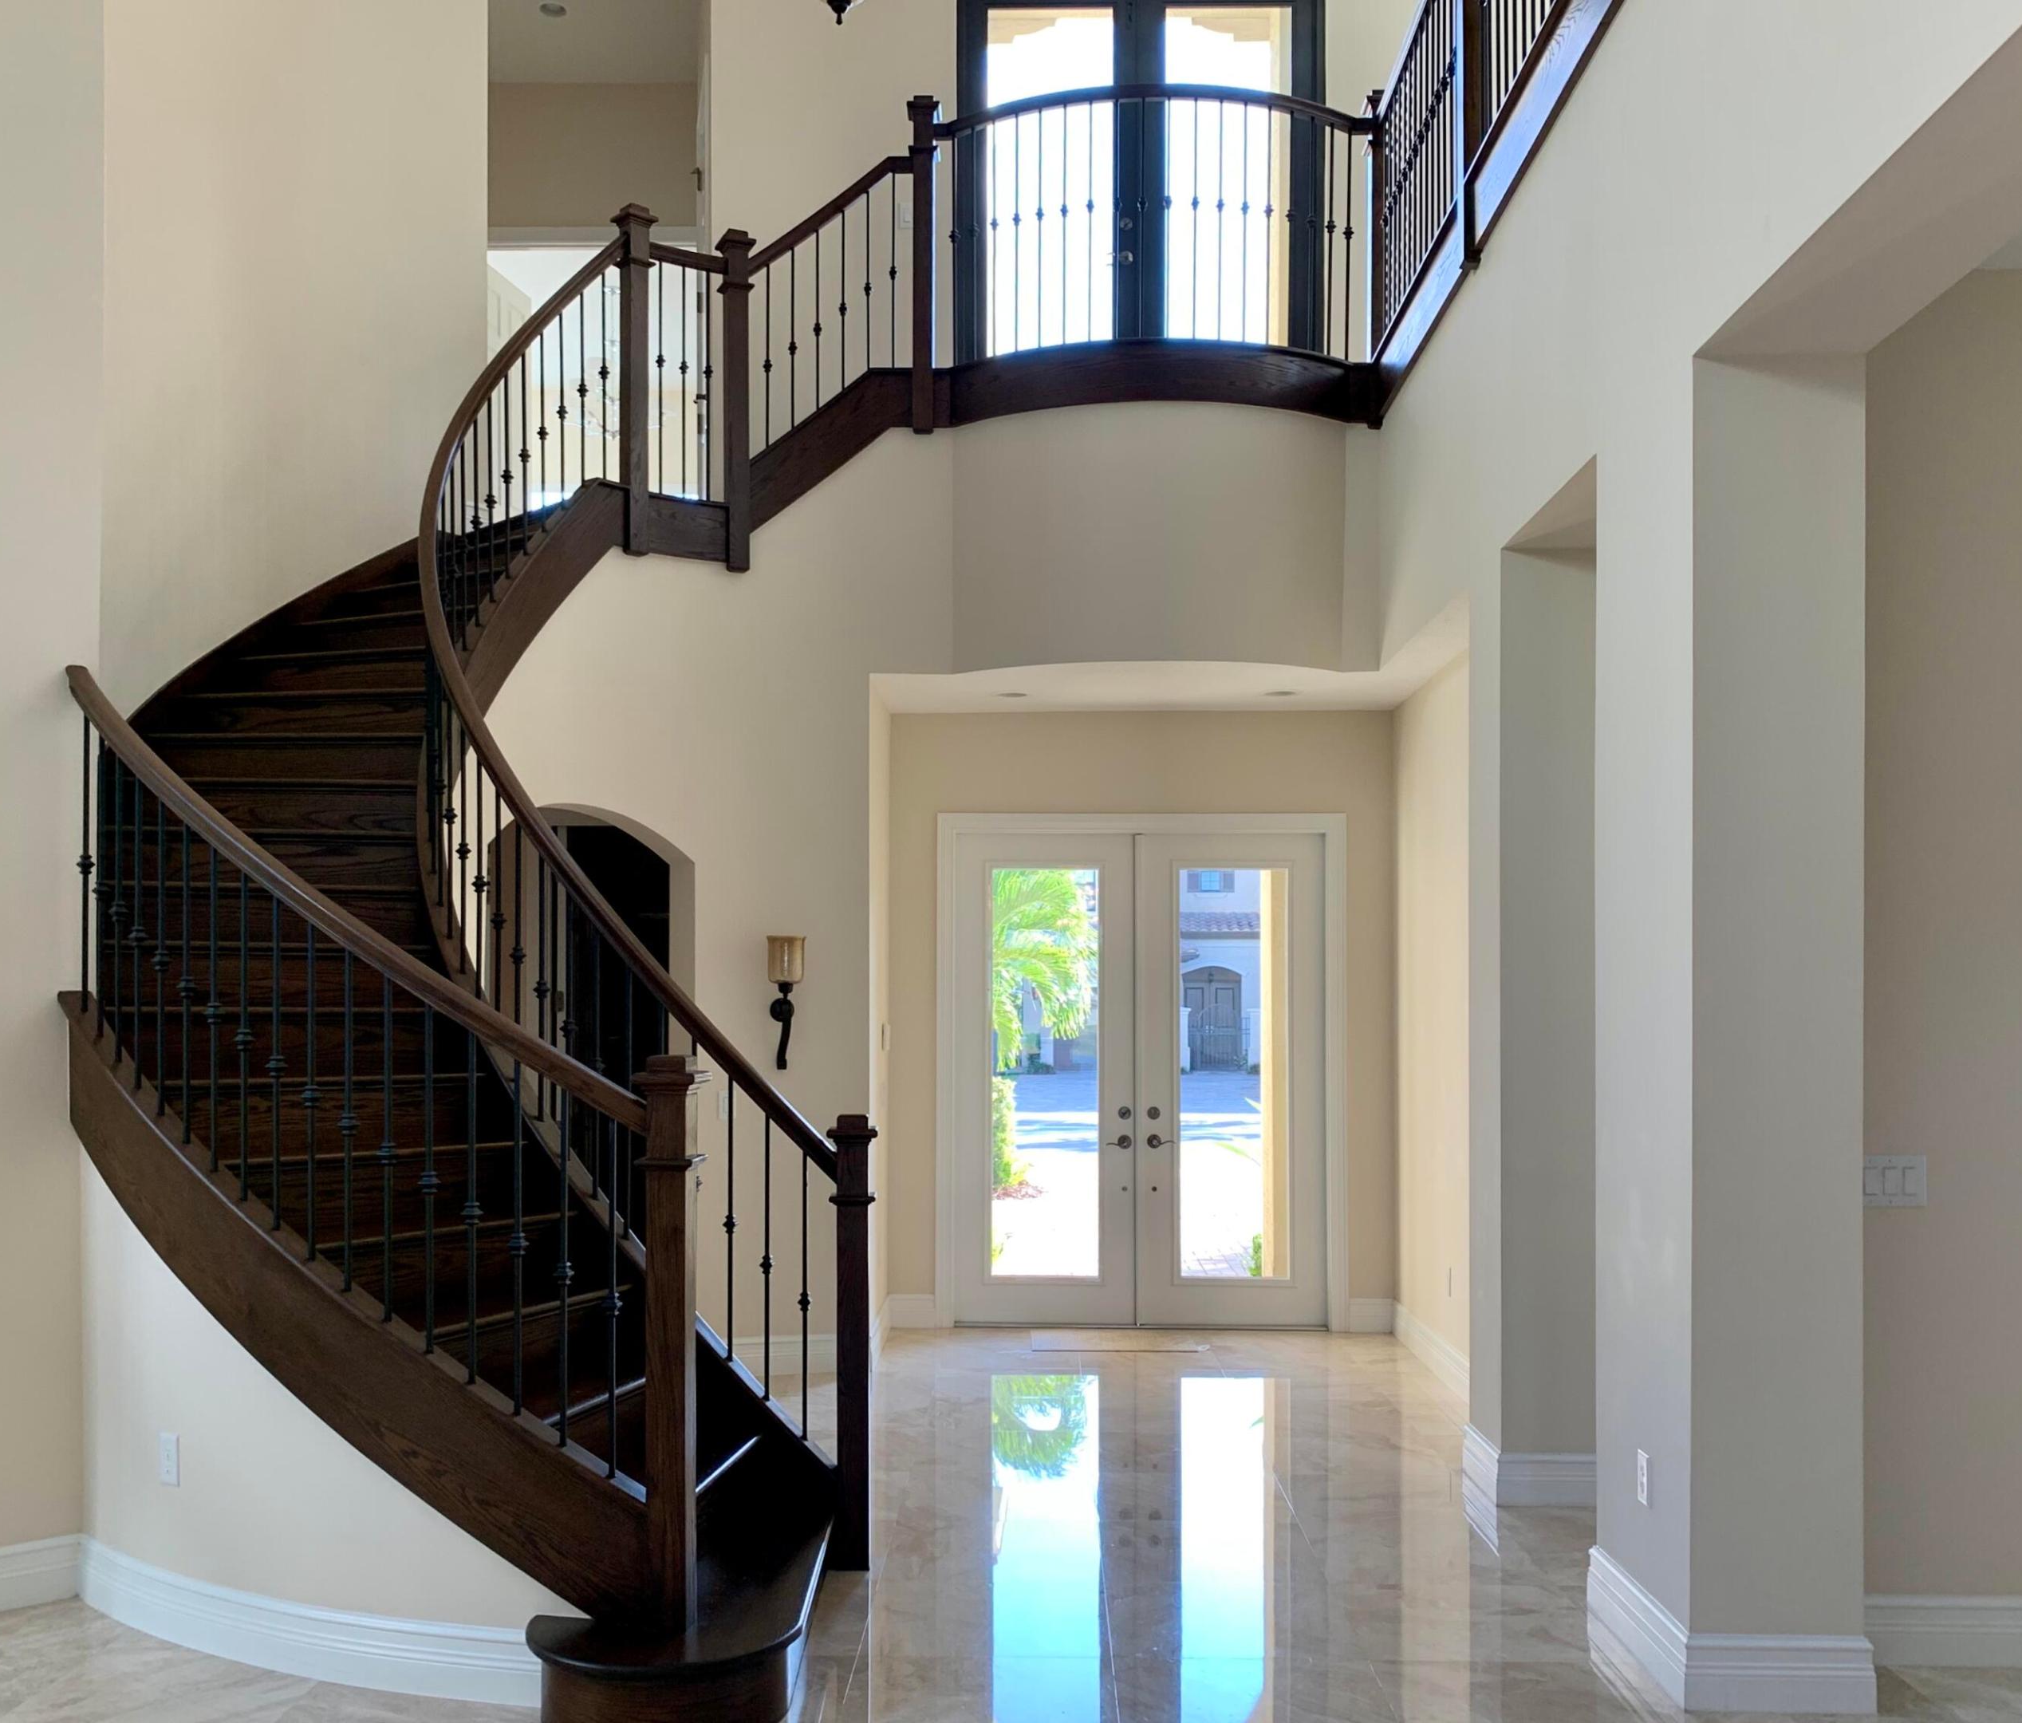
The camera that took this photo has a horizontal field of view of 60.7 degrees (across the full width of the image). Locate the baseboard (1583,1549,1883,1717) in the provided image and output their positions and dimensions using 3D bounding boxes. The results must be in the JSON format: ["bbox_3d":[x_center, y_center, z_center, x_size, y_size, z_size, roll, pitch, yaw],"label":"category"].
[{"bbox_3d":[1.700,1.820,4.130,0.430,0.170,0.670,0,-3,0],"label":"baseboard"}]

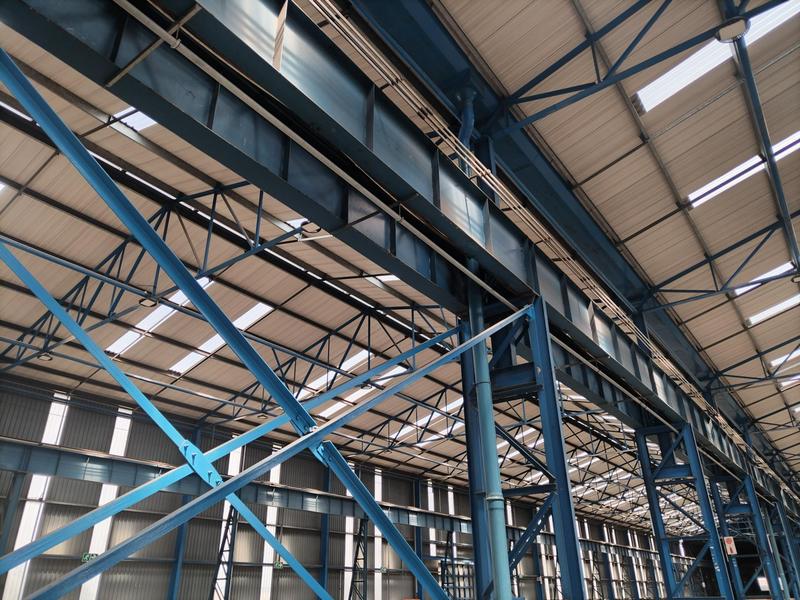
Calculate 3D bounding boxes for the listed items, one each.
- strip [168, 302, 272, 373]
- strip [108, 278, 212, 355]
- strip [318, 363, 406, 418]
[{"bbox_3d":[-7.187,1.602,23.969,5.550,0.050,0.660,-33,-38,22],"label":"strip"},{"bbox_3d":[-8.816,0.614,21.933,5.550,0.050,0.660,-33,-38,22],"label":"strip"},{"bbox_3d":[-1.964,4.771,30.500,5.550,0.050,0.660,-33,-38,22],"label":"strip"}]

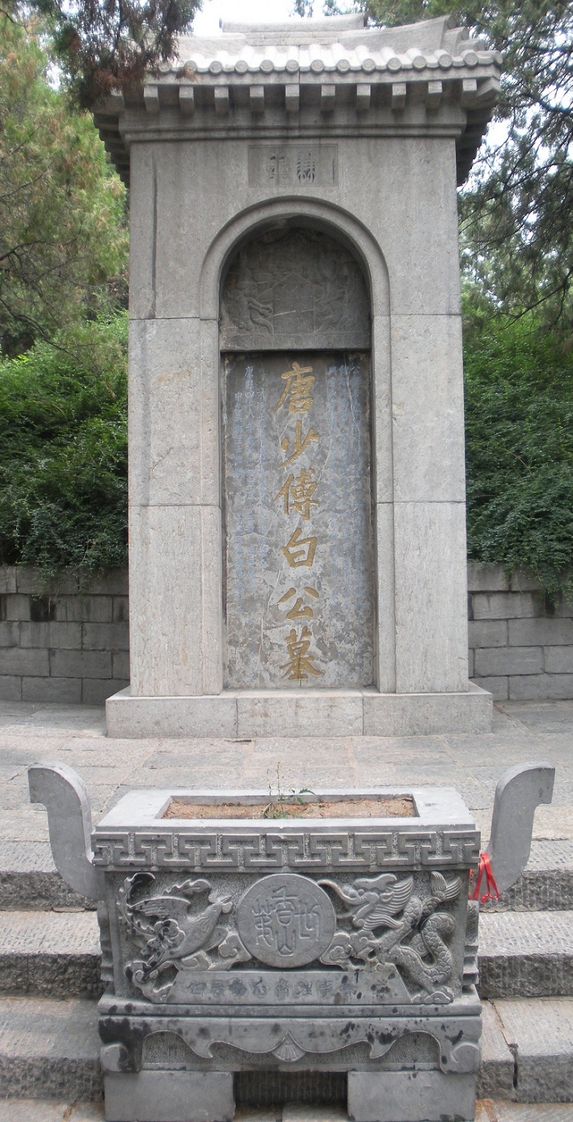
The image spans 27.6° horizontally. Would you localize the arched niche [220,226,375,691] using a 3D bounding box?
[{"bbox_3d":[0.070,-0.632,7.050,0.930,2.830,0.280,-1,0,1],"label":"arched niche"}]

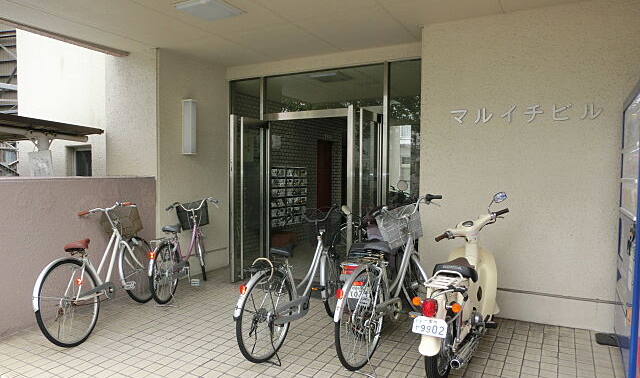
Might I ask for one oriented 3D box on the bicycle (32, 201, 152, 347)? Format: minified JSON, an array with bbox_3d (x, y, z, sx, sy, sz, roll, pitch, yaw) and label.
[{"bbox_3d":[-2.006,0.709,4.183,0.570,1.060,1.800,-7,1,8],"label":"bicycle"}]

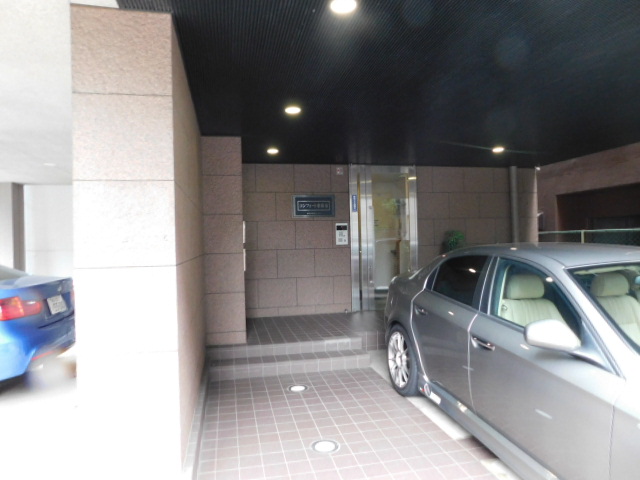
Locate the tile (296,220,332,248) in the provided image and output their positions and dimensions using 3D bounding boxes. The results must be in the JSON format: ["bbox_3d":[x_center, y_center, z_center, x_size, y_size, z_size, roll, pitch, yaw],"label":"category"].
[{"bbox_3d":[-0.102,-0.086,6.861,0.596,0.449,0.030,-1,0,-12],"label":"tile"}]

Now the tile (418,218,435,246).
[{"bbox_3d":[1.786,-0.120,7.182,0.295,0.449,0.020,-1,0,-12],"label":"tile"}]

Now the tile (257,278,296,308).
[{"bbox_3d":[-0.668,0.832,6.738,0.596,0.449,0.030,-1,0,-12],"label":"tile"}]

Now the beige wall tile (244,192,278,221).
[{"bbox_3d":[-0.954,-0.511,6.648,0.540,0.447,0.020,-1,0,-12],"label":"beige wall tile"}]

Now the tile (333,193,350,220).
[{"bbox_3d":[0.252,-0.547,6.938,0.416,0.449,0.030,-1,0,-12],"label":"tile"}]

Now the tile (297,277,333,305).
[{"bbox_3d":[-0.082,0.819,6.867,0.596,0.449,0.030,-1,0,-12],"label":"tile"}]

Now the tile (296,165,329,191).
[{"bbox_3d":[-0.111,-0.978,6.776,0.594,0.449,0.020,-1,0,-12],"label":"tile"}]

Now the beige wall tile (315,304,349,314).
[{"bbox_3d":[0.228,1.113,6.892,0.594,0.142,0.020,-1,0,-12],"label":"beige wall tile"}]

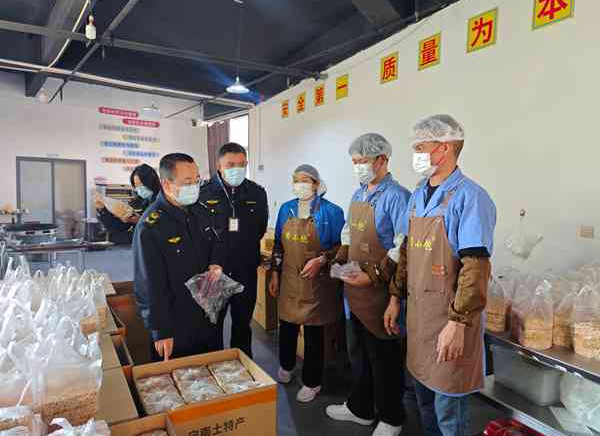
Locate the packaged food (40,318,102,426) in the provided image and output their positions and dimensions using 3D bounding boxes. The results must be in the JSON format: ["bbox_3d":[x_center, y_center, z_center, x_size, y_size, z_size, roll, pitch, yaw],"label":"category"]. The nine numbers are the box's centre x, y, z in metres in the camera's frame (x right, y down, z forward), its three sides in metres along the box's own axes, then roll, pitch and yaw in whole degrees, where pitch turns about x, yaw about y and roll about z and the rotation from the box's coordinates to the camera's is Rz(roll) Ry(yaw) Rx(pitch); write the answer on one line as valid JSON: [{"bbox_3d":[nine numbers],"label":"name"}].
[{"bbox_3d":[-0.737,0.485,1.293,0.165,0.280,0.140,-1,4,-28],"label":"packaged food"}]

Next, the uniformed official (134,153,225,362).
[{"bbox_3d":[-0.590,0.485,1.950,0.360,1.600,0.470,7,6,34],"label":"uniformed official"}]

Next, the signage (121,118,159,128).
[{"bbox_3d":[-3.478,-2.082,8.766,0.779,0.125,0.030,-1,4,-28],"label":"signage"}]

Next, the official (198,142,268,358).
[{"bbox_3d":[-0.400,0.405,2.400,0.480,1.700,0.310,2,5,-14],"label":"official"}]

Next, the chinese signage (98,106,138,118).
[{"bbox_3d":[-3.887,-2.266,8.538,0.779,0.125,0.030,-1,4,-28],"label":"chinese signage"}]

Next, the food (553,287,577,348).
[{"bbox_3d":[1.264,0.477,1.920,0.130,0.270,0.120,1,6,-24],"label":"food"}]

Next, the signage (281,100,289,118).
[{"bbox_3d":[-0.263,-1.903,7.013,0.020,0.293,0.289,-1,4,-28],"label":"signage"}]

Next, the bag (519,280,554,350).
[{"bbox_3d":[1.206,0.506,2.042,0.110,0.300,0.125,-1,4,-28],"label":"bag"}]

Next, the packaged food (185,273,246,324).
[{"bbox_3d":[-0.412,0.380,1.920,0.280,0.250,0.130,2,5,-14],"label":"packaged food"}]

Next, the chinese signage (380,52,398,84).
[{"bbox_3d":[0.966,-1.610,4.297,0.020,0.290,0.300,1,6,-24],"label":"chinese signage"}]

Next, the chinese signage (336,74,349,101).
[{"bbox_3d":[0.557,-1.706,5.225,0.020,0.290,0.300,1,6,-24],"label":"chinese signage"}]

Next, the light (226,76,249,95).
[{"bbox_3d":[-0.609,-1.301,3.900,0.225,0.160,0.225,1,6,-24],"label":"light"}]

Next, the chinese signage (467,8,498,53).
[{"bbox_3d":[1.586,-1.629,3.481,0.020,0.293,0.289,-1,4,-28],"label":"chinese signage"}]

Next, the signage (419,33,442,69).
[{"bbox_3d":[1.301,-1.671,4.025,0.020,0.293,0.289,-1,4,-28],"label":"signage"}]

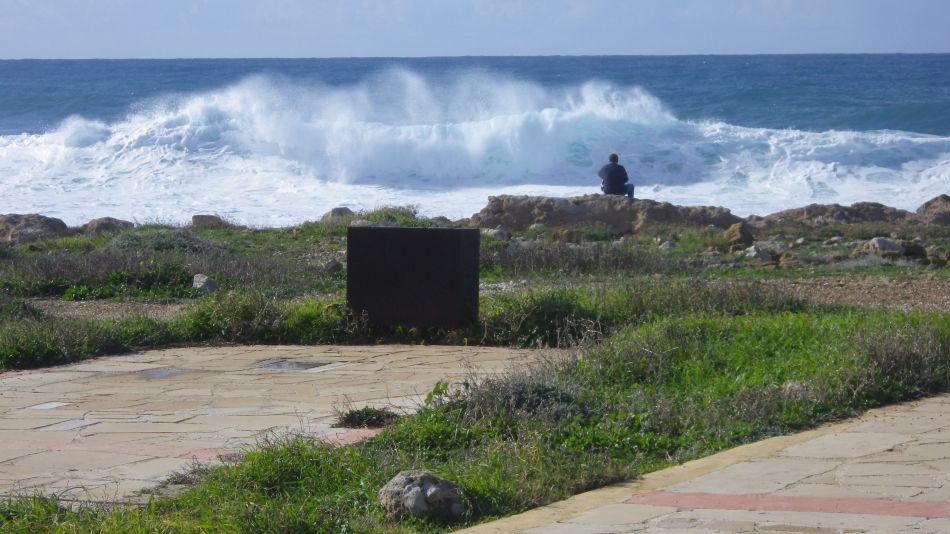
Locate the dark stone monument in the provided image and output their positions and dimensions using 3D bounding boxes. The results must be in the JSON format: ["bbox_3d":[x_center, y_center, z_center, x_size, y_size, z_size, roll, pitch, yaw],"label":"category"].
[{"bbox_3d":[-0.414,0.086,19.450,0.775,0.712,0.500,1,4,12],"label":"dark stone monument"}]

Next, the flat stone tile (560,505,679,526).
[{"bbox_3d":[0.593,1.020,11.691,0.389,0.040,0.534,1,4,14],"label":"flat stone tile"}]

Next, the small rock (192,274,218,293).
[{"bbox_3d":[-2.466,0.155,26.500,0.230,0.180,0.200,0,4,0],"label":"small rock"}]

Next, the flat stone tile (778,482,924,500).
[{"bbox_3d":[1.589,0.972,12.270,0.608,0.040,0.406,1,4,14],"label":"flat stone tile"}]

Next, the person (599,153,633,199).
[{"bbox_3d":[2.556,-1.586,52.500,0.620,0.980,0.750,0,4,7],"label":"person"}]

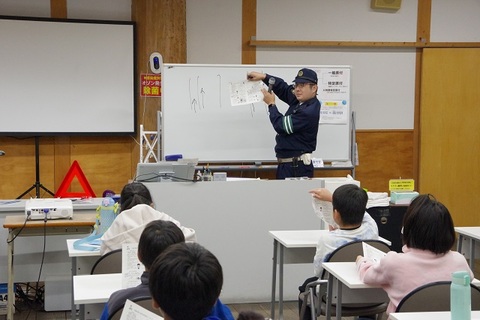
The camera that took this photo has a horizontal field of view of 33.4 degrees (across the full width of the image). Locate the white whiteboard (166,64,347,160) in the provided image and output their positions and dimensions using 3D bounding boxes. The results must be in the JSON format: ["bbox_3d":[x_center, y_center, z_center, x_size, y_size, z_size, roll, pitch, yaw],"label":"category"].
[{"bbox_3d":[0.172,-0.437,7.523,1.810,0.912,0.060,-1,5,-9],"label":"white whiteboard"}]

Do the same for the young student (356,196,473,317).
[{"bbox_3d":[0.768,0.732,3.460,0.470,1.150,0.620,-1,5,-13],"label":"young student"}]

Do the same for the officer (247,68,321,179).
[{"bbox_3d":[0.384,0.109,6.900,0.600,1.750,0.520,-2,6,-24],"label":"officer"}]

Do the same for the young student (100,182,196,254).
[{"bbox_3d":[-0.491,0.682,4.250,0.500,1.090,0.660,-1,5,-11],"label":"young student"}]

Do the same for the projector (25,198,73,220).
[{"bbox_3d":[-1.240,0.318,5.200,0.305,0.095,0.250,-1,5,-10],"label":"projector"}]

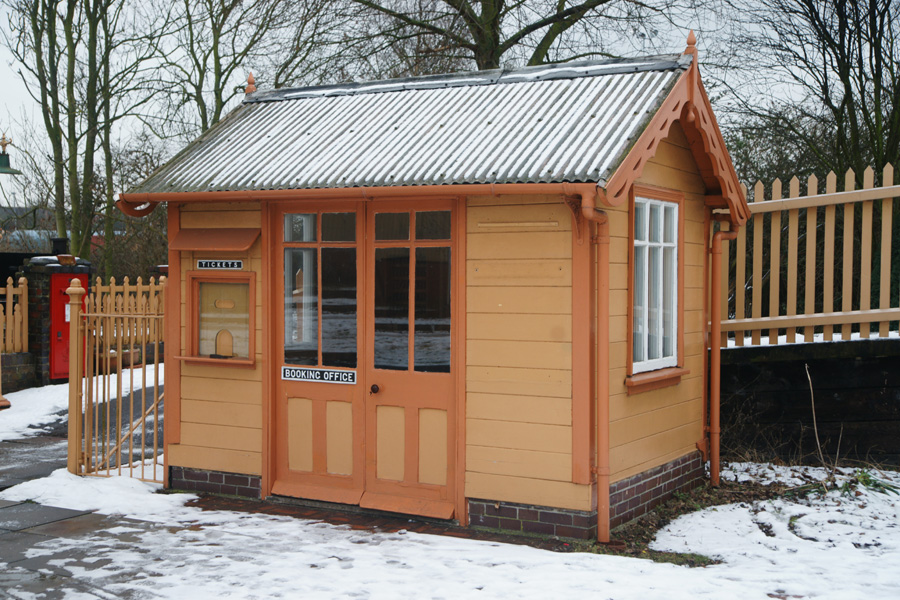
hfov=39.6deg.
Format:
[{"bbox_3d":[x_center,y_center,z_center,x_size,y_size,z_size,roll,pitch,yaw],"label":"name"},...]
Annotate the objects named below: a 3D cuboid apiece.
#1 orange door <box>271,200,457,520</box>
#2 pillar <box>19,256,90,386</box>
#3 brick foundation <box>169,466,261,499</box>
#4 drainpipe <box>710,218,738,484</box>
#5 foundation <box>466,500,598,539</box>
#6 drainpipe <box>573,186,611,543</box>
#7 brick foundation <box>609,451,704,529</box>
[{"bbox_3d":[-0.606,0.361,8.576,1.500,2.110,0.080,1,1,29],"label":"orange door"},{"bbox_3d":[-4.197,0.217,13.355,0.340,1.350,0.660,1,1,34],"label":"pillar"},{"bbox_3d":[-1.692,1.346,9.263,0.880,0.175,0.140,1,1,29],"label":"brick foundation"},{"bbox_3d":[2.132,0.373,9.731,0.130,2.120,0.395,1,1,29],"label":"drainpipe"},{"bbox_3d":[0.527,1.387,8.008,0.860,0.190,0.140,1,1,29],"label":"foundation"},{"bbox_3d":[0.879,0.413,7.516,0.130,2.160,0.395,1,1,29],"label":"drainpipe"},{"bbox_3d":[1.356,1.320,8.754,0.140,0.300,2.250,1,1,29],"label":"brick foundation"}]

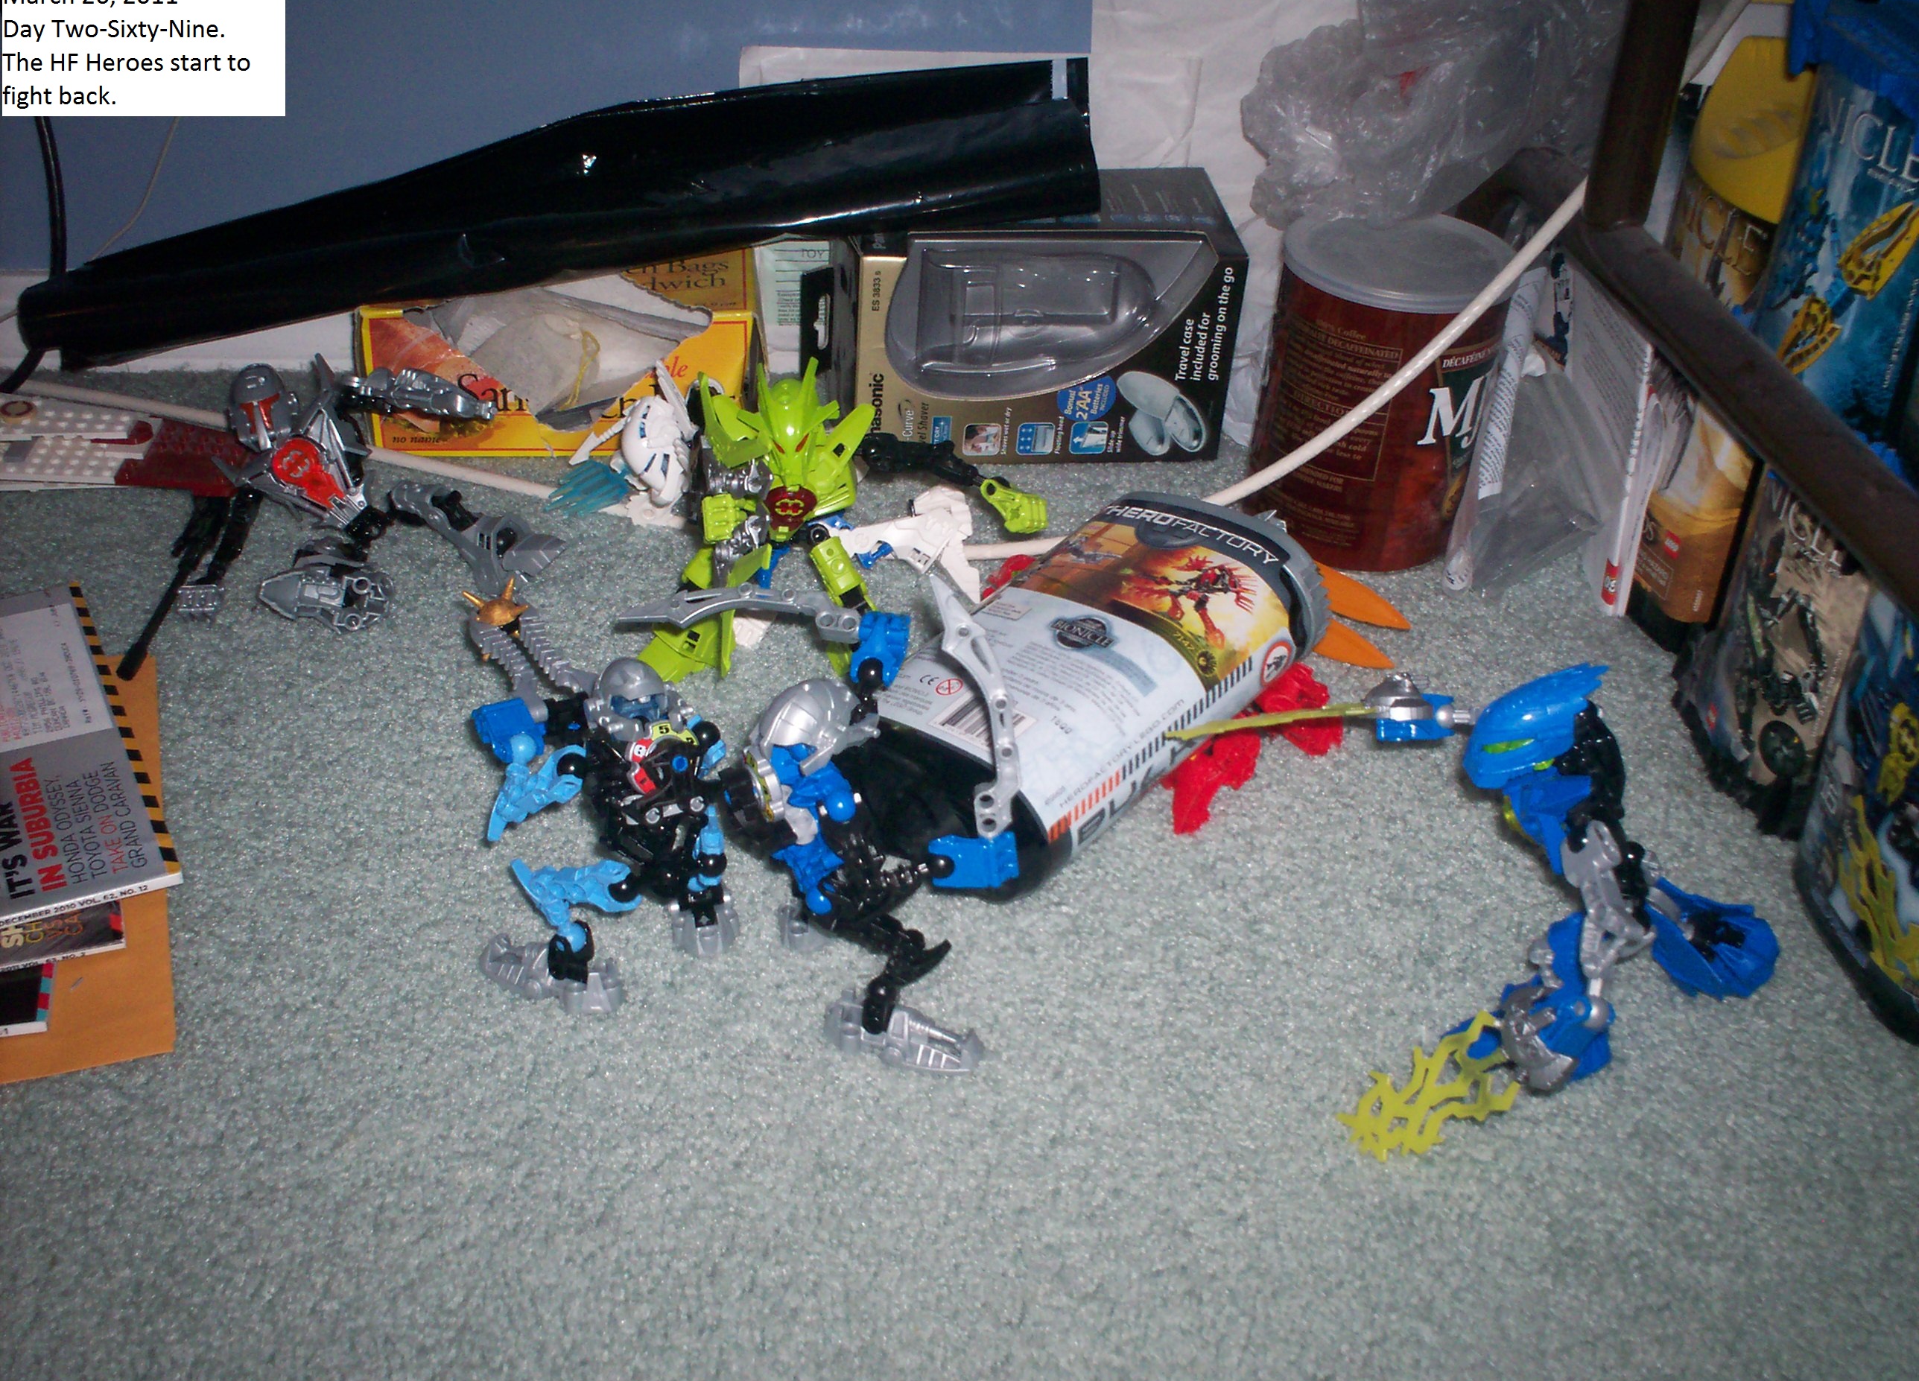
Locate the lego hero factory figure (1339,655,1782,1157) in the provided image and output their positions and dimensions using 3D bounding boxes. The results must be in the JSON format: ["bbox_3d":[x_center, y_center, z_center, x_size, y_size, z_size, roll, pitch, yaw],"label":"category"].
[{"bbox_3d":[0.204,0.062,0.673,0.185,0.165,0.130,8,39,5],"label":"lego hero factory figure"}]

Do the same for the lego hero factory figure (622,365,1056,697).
[{"bbox_3d":[-0.051,-0.076,0.836,0.175,0.145,0.085,2,39,-3],"label":"lego hero factory figure"}]

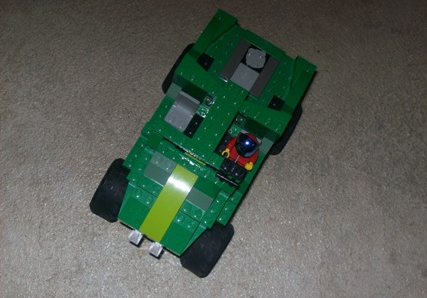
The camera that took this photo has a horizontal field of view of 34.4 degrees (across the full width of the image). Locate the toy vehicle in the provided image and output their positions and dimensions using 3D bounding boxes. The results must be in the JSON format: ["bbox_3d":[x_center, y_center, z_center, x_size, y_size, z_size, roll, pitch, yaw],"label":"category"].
[{"bbox_3d":[-0.005,-0.006,0.476,0.096,0.085,0.169,31,78,0],"label":"toy vehicle"}]

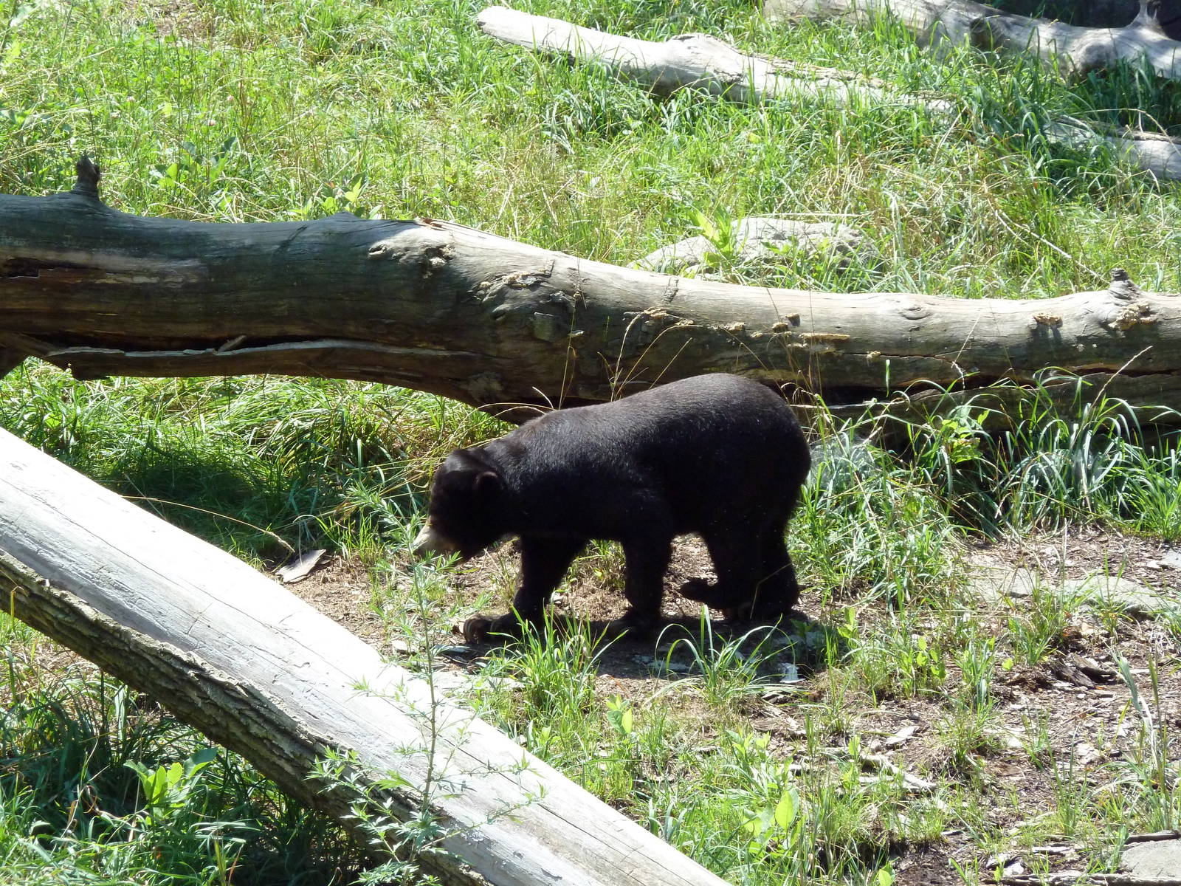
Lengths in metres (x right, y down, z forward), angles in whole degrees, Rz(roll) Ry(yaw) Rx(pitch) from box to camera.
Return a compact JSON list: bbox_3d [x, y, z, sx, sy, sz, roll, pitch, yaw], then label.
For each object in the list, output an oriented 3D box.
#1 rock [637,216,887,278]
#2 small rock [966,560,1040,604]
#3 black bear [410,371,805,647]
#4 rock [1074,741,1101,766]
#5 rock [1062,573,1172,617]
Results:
[{"bbox_3d":[0.581,-0.664,20.000,0.860,0.220,0.500,0,15,0],"label":"rock"},{"bbox_3d":[1.222,0.411,17.065,0.210,0.070,0.220,0,15,0],"label":"small rock"},{"bbox_3d":[0.063,0.178,16.700,1.150,0.730,0.430,-4,15,-14],"label":"black bear"},{"bbox_3d":[1.353,0.845,15.689,0.072,0.045,0.065,0,15,0],"label":"rock"},{"bbox_3d":[1.545,0.448,16.926,0.320,0.080,0.220,0,15,0],"label":"rock"}]

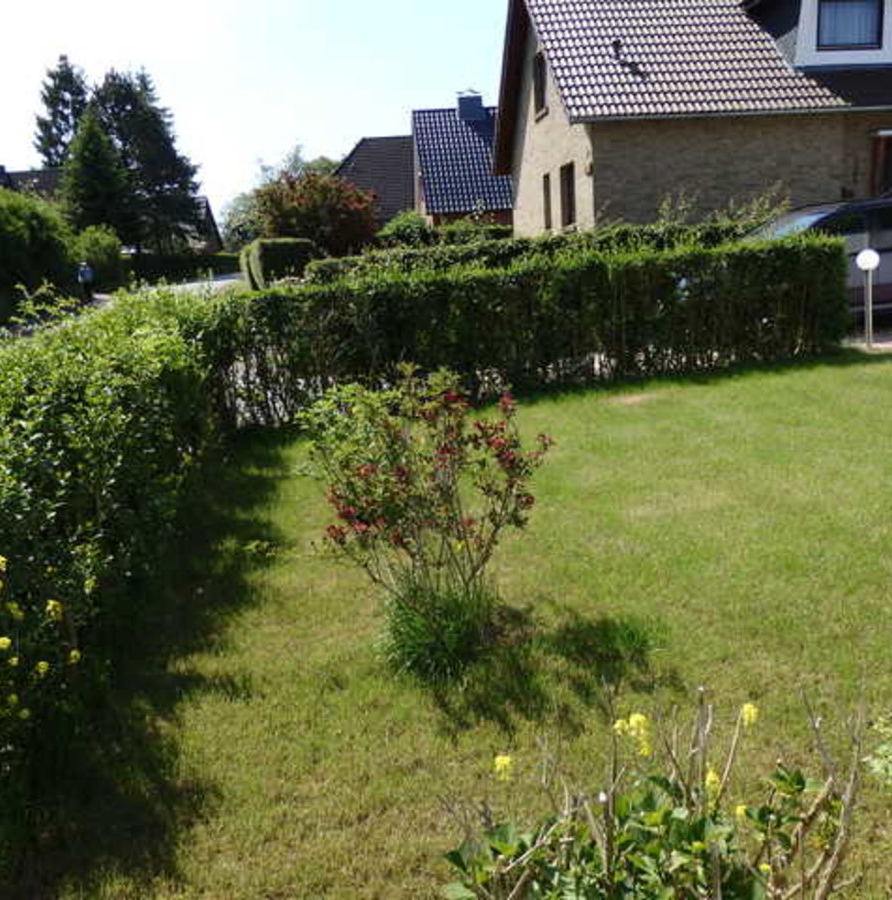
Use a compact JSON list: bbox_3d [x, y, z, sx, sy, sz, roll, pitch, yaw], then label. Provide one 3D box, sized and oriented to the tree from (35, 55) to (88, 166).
[{"bbox_3d":[-24.972,-18.412,57.787,4.200,15.220,4.200,-7,12,-14],"label":"tree"}]

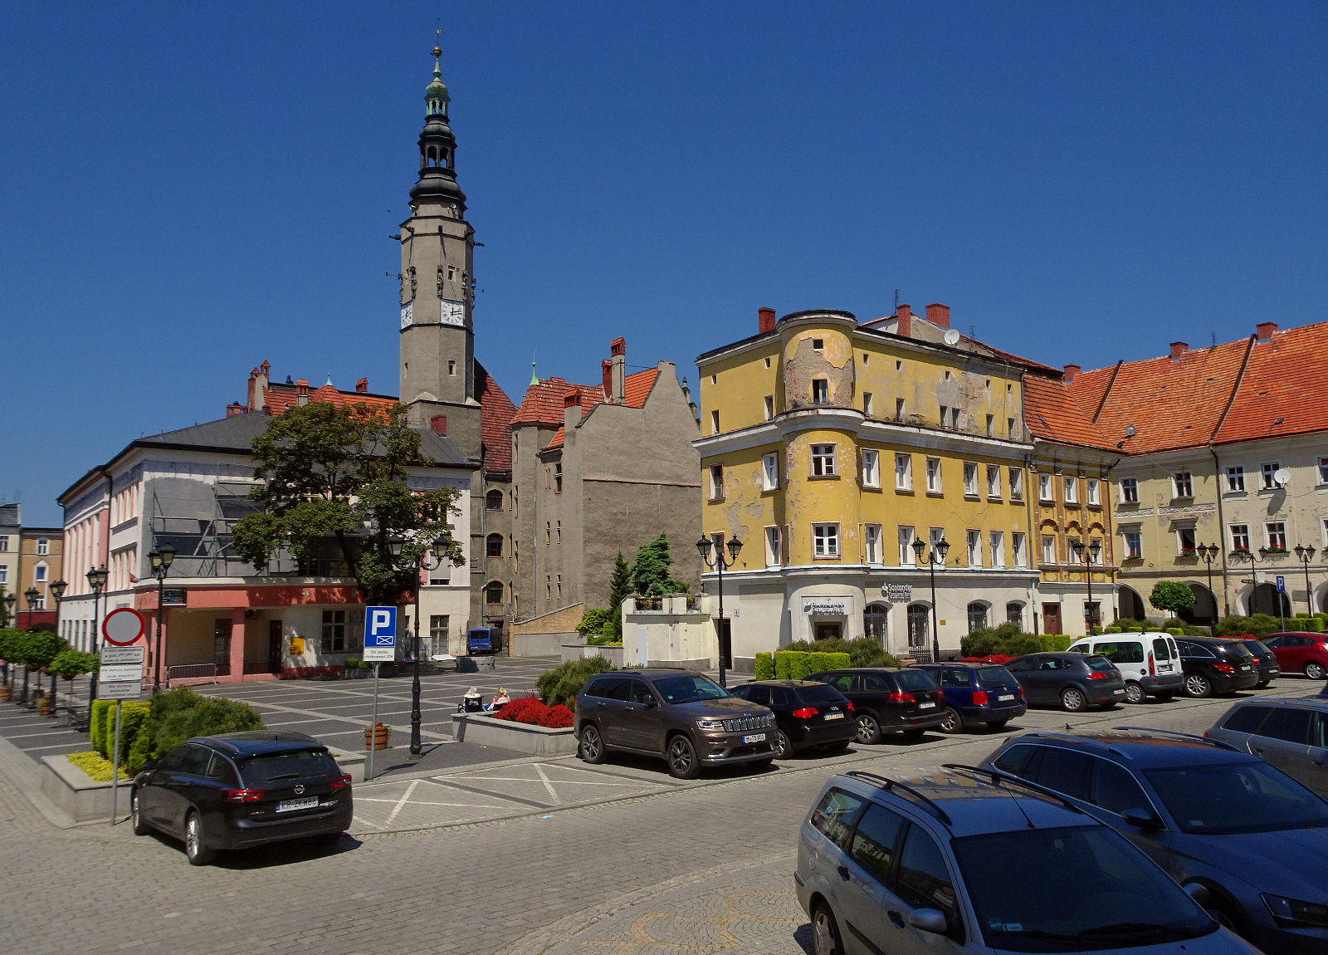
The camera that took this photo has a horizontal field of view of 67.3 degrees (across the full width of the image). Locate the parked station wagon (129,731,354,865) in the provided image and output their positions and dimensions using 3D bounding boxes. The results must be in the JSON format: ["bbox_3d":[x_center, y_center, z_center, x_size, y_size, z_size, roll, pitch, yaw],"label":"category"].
[{"bbox_3d":[-6.282,4.491,14.562,1.860,1.500,4.950,4,-10,-41],"label":"parked station wagon"}]

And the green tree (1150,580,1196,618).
[{"bbox_3d":[21.277,6.003,41.535,1.900,3.420,1.900,5,-9,-37],"label":"green tree"}]

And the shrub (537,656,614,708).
[{"bbox_3d":[-2.168,5.501,27.026,2.400,1.400,2.300,5,-9,-37],"label":"shrub"}]

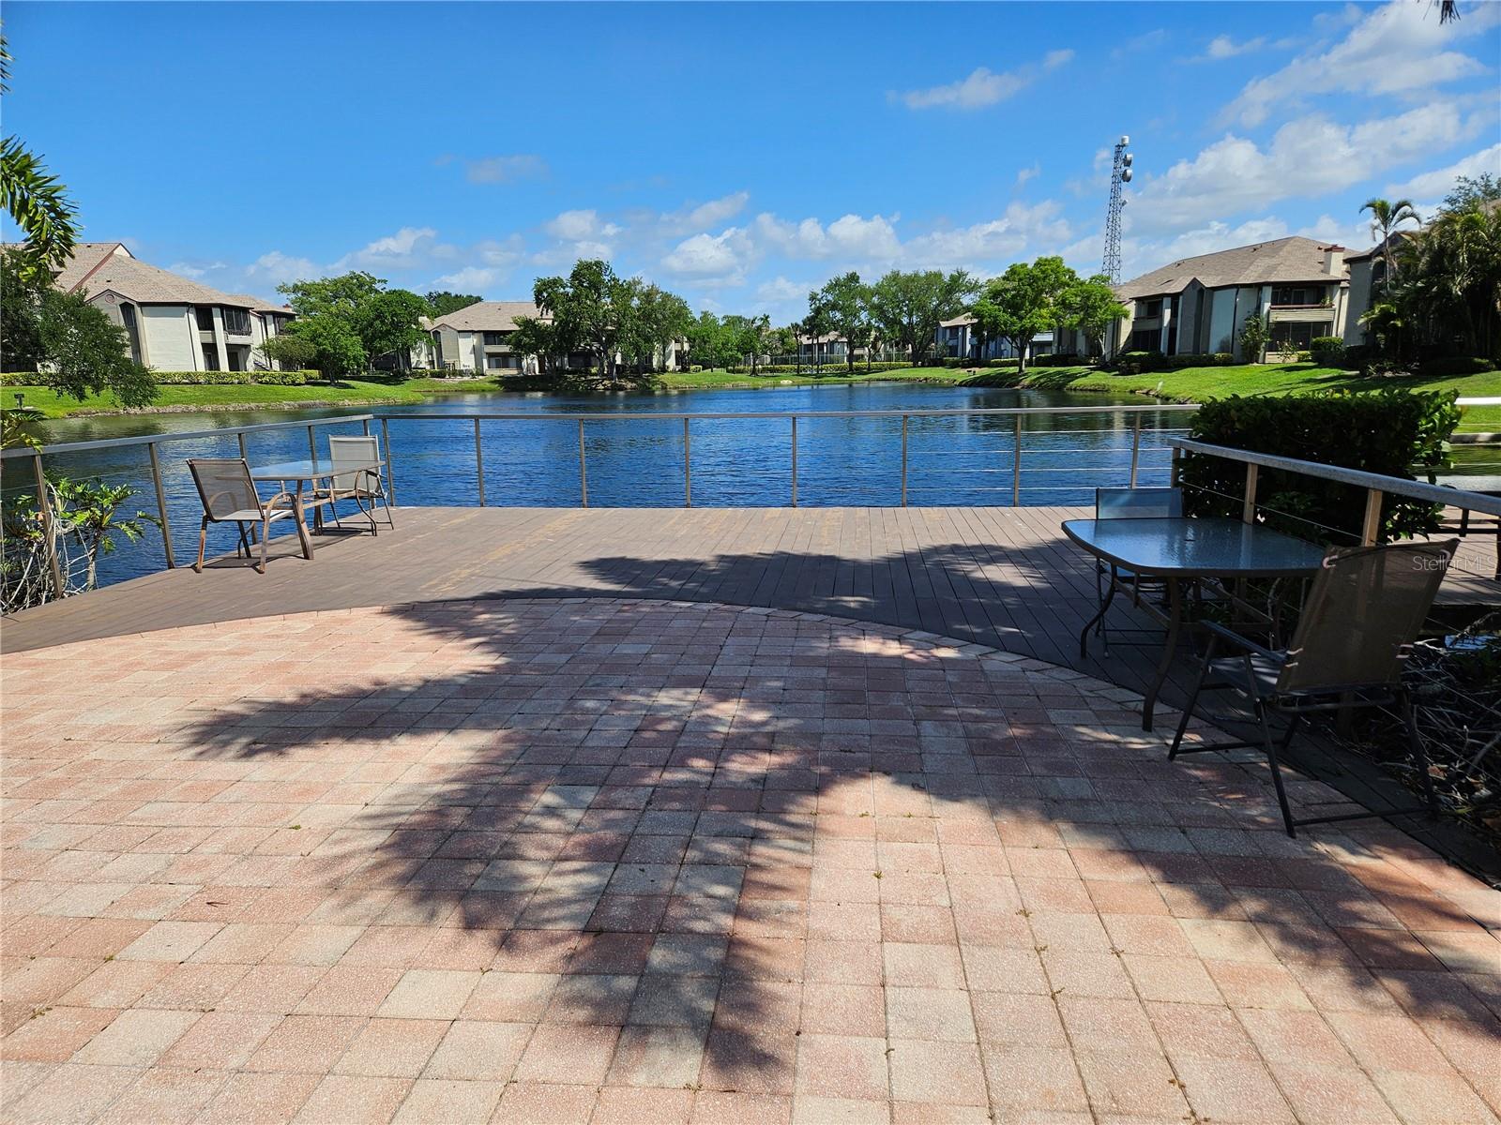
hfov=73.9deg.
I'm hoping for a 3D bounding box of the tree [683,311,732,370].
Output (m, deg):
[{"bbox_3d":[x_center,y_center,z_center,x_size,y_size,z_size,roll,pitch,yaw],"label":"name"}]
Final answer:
[{"bbox_3d":[-5.236,-26.968,122.000,6.025,7.425,5.500,-1,12,0],"label":"tree"}]

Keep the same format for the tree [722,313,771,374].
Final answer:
[{"bbox_3d":[-0.381,-23.683,108.000,5.206,6.452,5.000,-1,12,0],"label":"tree"}]

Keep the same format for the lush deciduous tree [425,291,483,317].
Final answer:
[{"bbox_3d":[-47.690,-36.967,160.000,10.535,12.837,10.000,-1,12,0],"label":"lush deciduous tree"}]

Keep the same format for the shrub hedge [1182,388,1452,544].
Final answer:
[{"bbox_3d":[3.566,-0.521,6.400,1.450,1.150,0.800,0,12,7],"label":"shrub hedge"}]

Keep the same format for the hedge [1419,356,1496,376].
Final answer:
[{"bbox_3d":[34.060,-9.453,48.000,3.725,0.997,1.600,-1,12,0],"label":"hedge"}]

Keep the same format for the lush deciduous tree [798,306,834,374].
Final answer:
[{"bbox_3d":[7.111,-24.127,108.000,3.937,7.562,3.800,-1,12,0],"label":"lush deciduous tree"}]

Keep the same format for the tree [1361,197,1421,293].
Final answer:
[{"bbox_3d":[33.413,-14.551,52.000,3.179,8.678,3.300,-1,12,0],"label":"tree"}]

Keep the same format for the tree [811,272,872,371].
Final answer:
[{"bbox_3d":[10.547,-27.719,115.000,7.437,11.182,6.800,-1,12,0],"label":"tree"}]

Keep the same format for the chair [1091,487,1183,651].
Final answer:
[{"bbox_3d":[2.153,0.020,5.421,0.530,0.850,0.600,1,12,12],"label":"chair"}]

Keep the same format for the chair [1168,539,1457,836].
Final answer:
[{"bbox_3d":[1.906,0.352,3.432,0.575,0.915,0.710,-4,12,-13],"label":"chair"}]

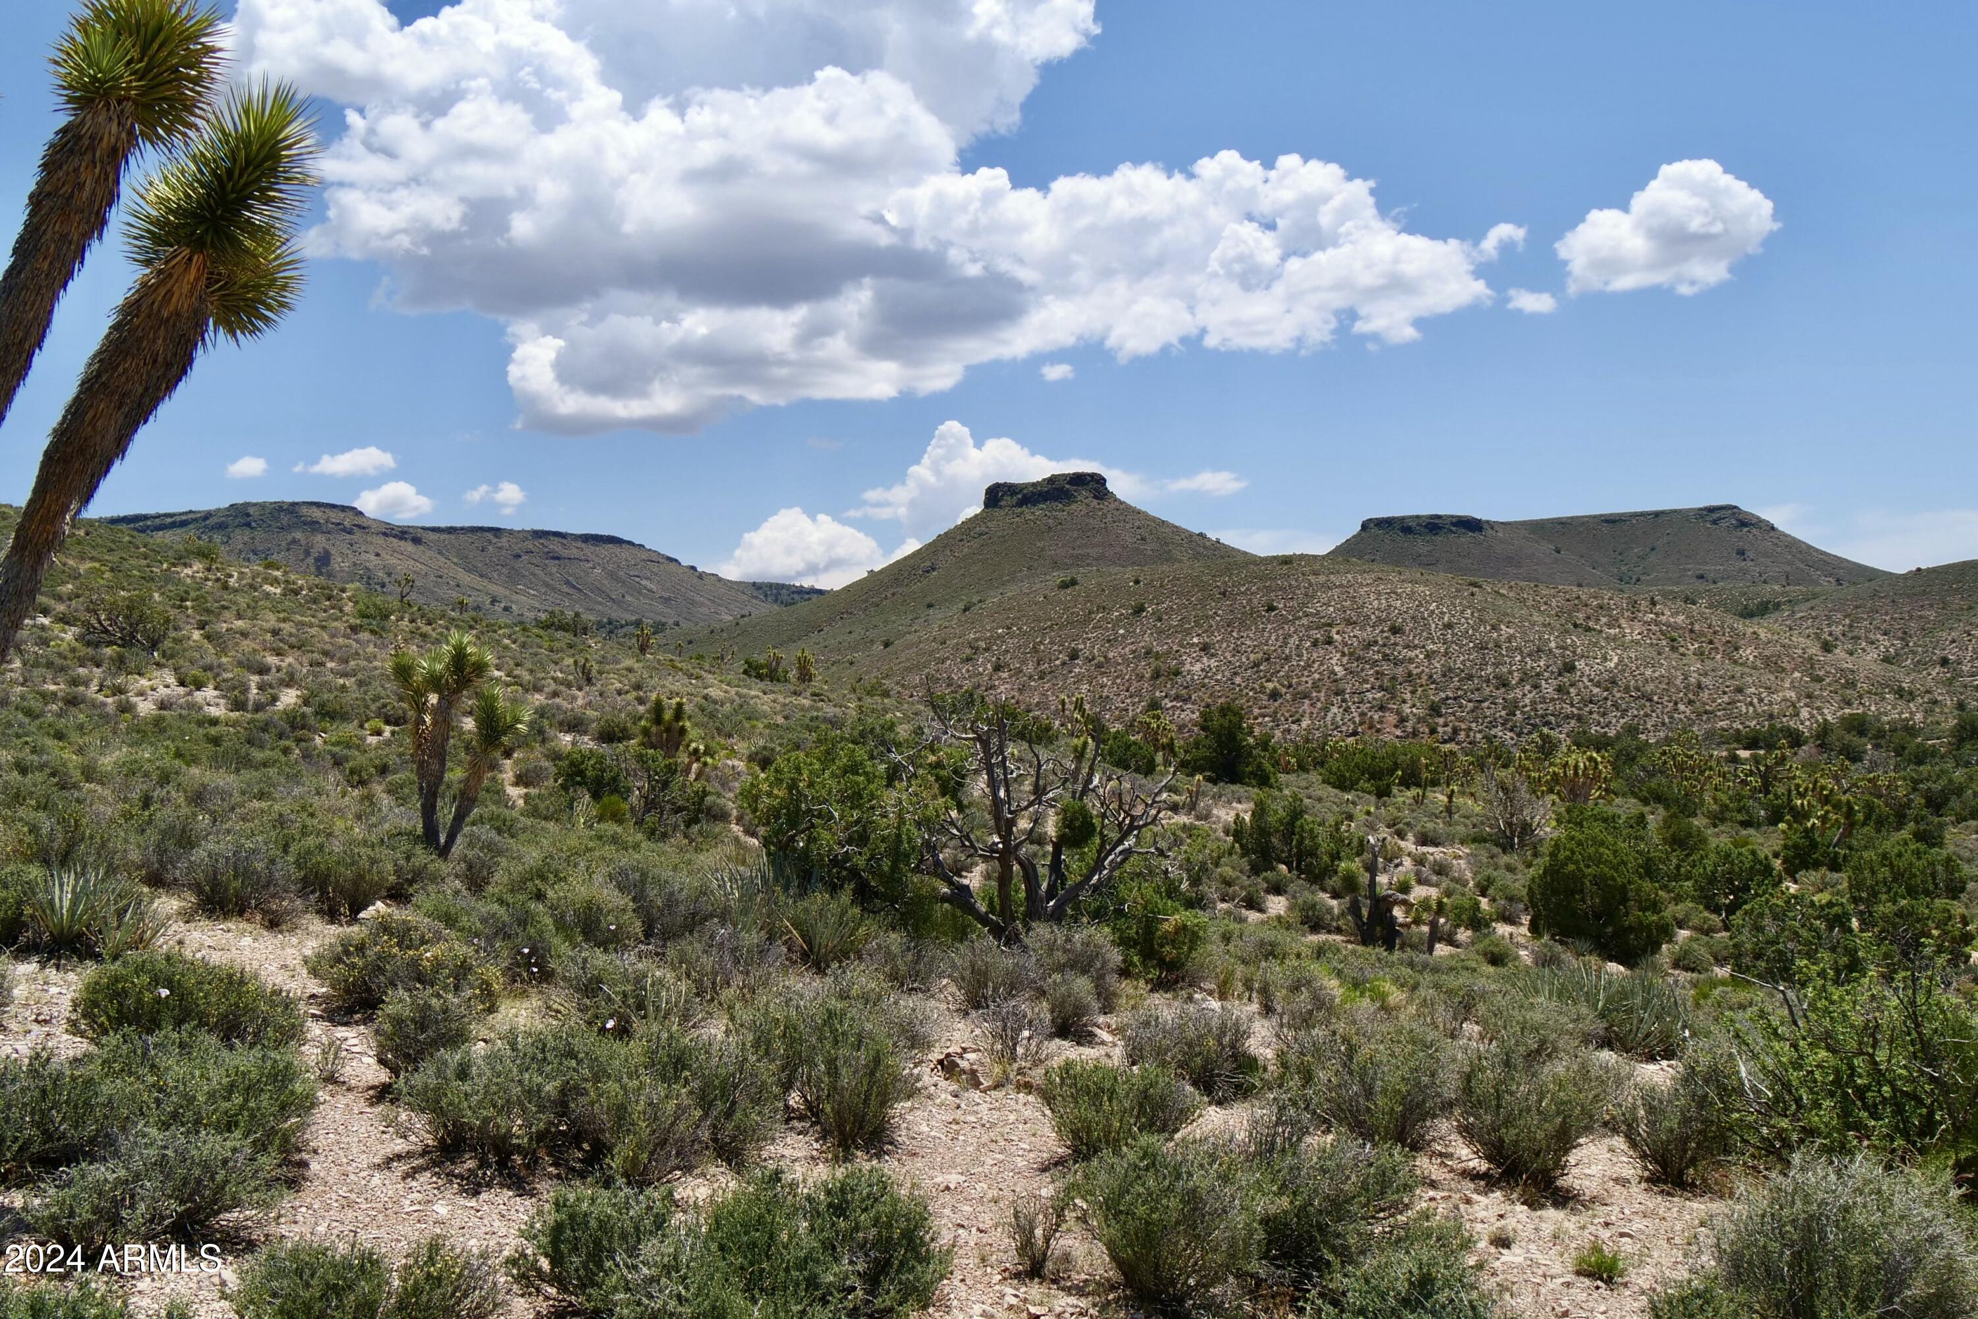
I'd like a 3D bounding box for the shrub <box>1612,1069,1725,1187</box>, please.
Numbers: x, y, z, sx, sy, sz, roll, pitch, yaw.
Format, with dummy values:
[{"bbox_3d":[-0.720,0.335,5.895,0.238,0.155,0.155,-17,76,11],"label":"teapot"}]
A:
[{"bbox_3d":[2.627,1.811,7.200,0.435,0.439,0.413,0,0,0],"label":"shrub"}]

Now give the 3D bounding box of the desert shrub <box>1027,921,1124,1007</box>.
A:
[{"bbox_3d":[0.579,2.060,12.600,0.625,0.574,0.594,0,0,0],"label":"desert shrub"}]

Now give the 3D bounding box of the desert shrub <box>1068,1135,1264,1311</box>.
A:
[{"bbox_3d":[0.547,1.727,5.750,0.576,0.508,0.547,0,0,0],"label":"desert shrub"}]

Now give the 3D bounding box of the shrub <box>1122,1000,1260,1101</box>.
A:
[{"bbox_3d":[0.972,1.884,9.000,0.670,0.492,0.603,0,0,0],"label":"shrub"}]

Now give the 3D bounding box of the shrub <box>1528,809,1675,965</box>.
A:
[{"bbox_3d":[7.207,2.667,22.000,1.729,1.839,1.643,0,0,0],"label":"shrub"}]

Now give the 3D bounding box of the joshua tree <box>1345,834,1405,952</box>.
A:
[{"bbox_3d":[4.025,2.437,19.500,0.613,1.190,0.500,0,0,0],"label":"joshua tree"}]

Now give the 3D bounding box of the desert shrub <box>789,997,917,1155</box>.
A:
[{"bbox_3d":[-0.491,1.506,6.750,0.463,0.564,0.460,0,0,0],"label":"desert shrub"}]

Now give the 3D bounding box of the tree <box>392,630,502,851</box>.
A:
[{"bbox_3d":[-4.880,0.739,17.000,1.111,2.012,0.889,0,0,0],"label":"tree"}]

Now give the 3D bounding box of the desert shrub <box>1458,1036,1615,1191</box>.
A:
[{"bbox_3d":[2.199,1.812,7.500,0.658,0.633,0.625,0,0,0],"label":"desert shrub"}]

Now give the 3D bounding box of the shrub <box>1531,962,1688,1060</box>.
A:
[{"bbox_3d":[3.488,1.973,10.500,0.886,0.539,0.800,0,0,0],"label":"shrub"}]

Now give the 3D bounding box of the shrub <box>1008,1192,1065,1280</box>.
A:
[{"bbox_3d":[0.133,1.603,5.200,0.159,0.245,0.150,0,0,0],"label":"shrub"}]

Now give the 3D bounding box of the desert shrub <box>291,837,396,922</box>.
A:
[{"bbox_3d":[-4.145,1.415,12.000,0.675,0.546,0.620,0,0,0],"label":"desert shrub"}]

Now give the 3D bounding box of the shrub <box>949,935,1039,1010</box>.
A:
[{"bbox_3d":[0.036,2.090,12.500,0.600,0.482,0.570,0,0,0],"label":"shrub"}]

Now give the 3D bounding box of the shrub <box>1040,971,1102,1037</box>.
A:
[{"bbox_3d":[0.495,2.090,11.300,0.365,0.390,0.346,0,0,0],"label":"shrub"}]

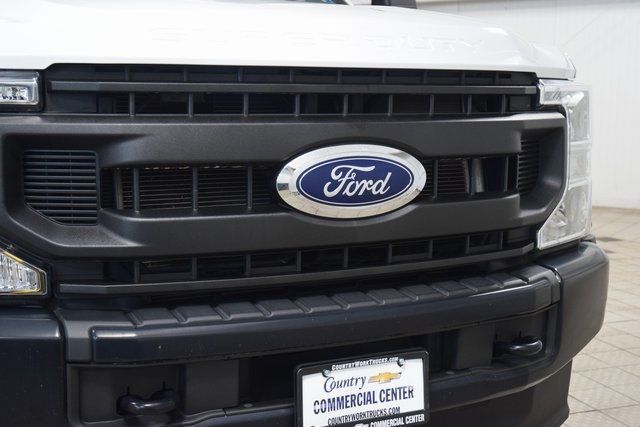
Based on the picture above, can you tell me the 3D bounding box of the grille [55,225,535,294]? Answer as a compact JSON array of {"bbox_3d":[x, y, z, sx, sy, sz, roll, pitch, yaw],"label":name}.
[{"bbox_3d":[0.034,0.095,1.993,1.180,0.072,0.125,-3,8,-26],"label":"grille"}]

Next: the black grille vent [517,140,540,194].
[{"bbox_3d":[0.524,-0.114,2.283,0.045,0.140,0.148,7,10,41],"label":"black grille vent"}]

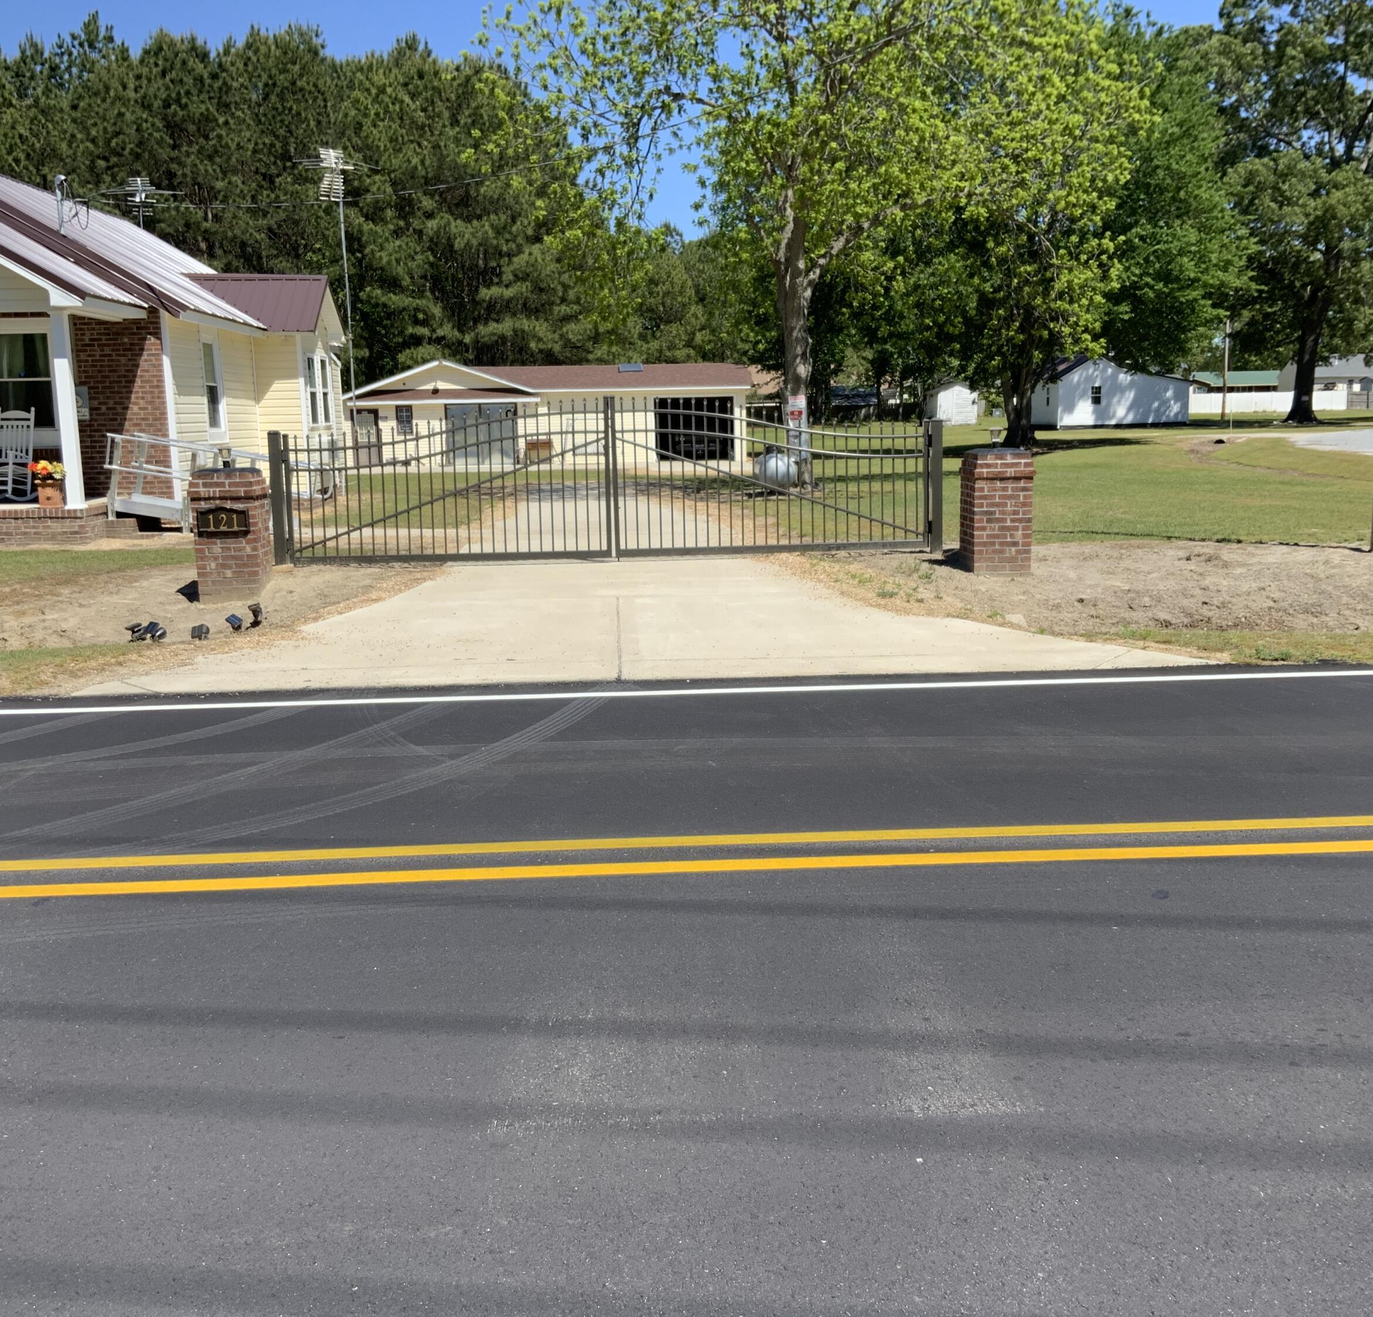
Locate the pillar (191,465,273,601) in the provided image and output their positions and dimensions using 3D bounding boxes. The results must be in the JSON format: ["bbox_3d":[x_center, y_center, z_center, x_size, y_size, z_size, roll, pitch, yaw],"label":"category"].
[{"bbox_3d":[-3.801,-1.053,12.345,0.550,1.080,0.550,-2,10,-6],"label":"pillar"}]

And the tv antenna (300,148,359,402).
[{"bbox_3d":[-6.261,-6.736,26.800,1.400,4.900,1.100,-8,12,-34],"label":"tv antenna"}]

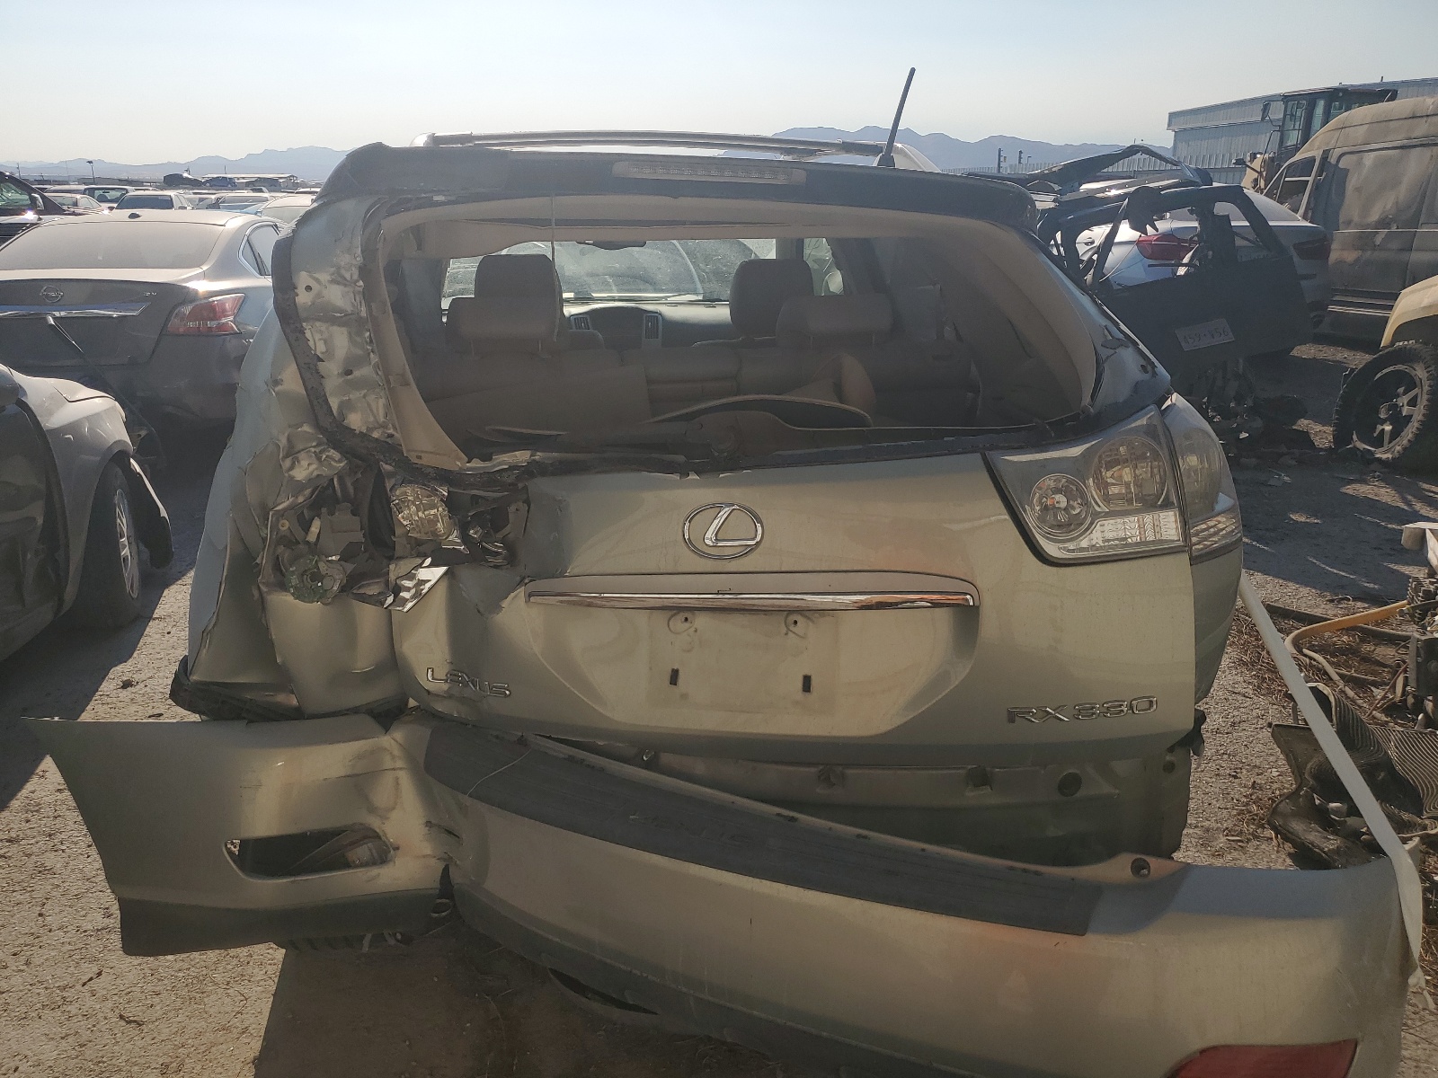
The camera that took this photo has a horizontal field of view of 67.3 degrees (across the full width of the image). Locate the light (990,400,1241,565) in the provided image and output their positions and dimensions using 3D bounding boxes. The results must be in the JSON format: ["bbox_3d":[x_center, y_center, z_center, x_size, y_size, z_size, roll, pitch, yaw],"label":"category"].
[{"bbox_3d":[0.690,-0.103,1.926,0.450,0.245,0.230,-6,19,-17],"label":"light"}]

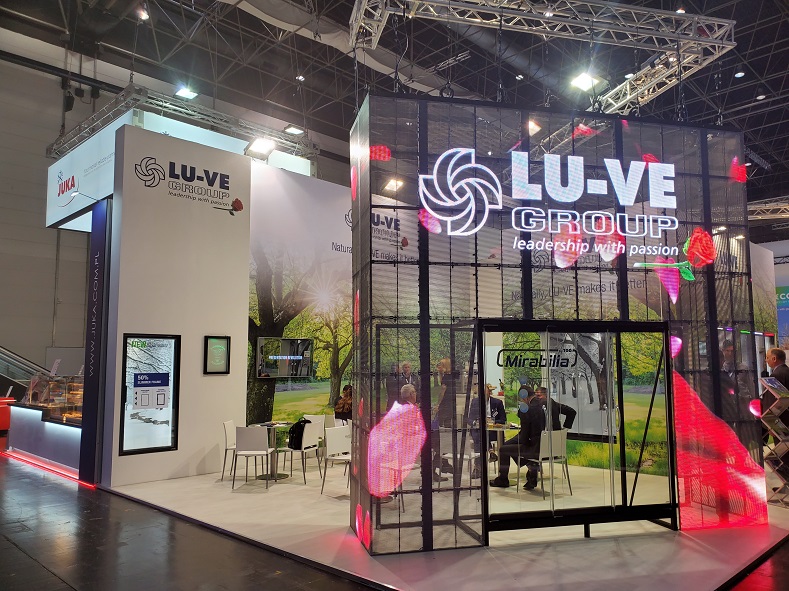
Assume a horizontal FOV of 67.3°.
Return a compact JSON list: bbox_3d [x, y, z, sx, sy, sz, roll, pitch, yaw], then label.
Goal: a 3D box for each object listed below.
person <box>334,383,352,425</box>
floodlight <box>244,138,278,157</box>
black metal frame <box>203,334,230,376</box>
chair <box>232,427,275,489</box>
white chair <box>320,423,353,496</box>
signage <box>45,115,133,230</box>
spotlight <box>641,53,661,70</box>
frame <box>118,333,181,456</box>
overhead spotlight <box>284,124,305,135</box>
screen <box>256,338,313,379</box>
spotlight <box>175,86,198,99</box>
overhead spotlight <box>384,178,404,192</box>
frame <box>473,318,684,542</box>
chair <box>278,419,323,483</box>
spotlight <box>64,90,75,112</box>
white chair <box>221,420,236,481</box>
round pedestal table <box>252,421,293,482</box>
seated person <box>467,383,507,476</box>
[{"bbox_3d":[-0.594,1.981,8.982,0.500,1.270,0.750,-2,-6,14],"label":"person"},{"bbox_3d":[-2.234,-2.425,9.838,0.430,0.130,0.330,6,-50,-49],"label":"floodlight"},{"bbox_3d":[-2.663,0.904,8.871,0.425,0.565,0.070,5,-8,-44],"label":"black metal frame"},{"bbox_3d":[-1.802,2.092,7.756,0.450,0.775,0.470,-1,-6,4],"label":"chair"},{"bbox_3d":[-0.572,2.064,7.363,0.520,0.790,0.460,-5,-7,40],"label":"white chair"},{"bbox_3d":[-4.981,-1.910,9.578,3.726,1.132,0.160,-6,-8,44],"label":"signage"},{"bbox_3d":[3.242,-2.963,7.500,0.160,0.130,0.270,1,-6,-15],"label":"spotlight"},{"bbox_3d":[-3.330,1.339,8.107,0.791,1.600,0.090,5,-8,-44],"label":"frame"},{"bbox_3d":[-1.869,-3.116,11.103,0.260,0.100,0.330,-5,-7,41],"label":"overhead spotlight"},{"bbox_3d":[-1.788,1.045,9.848,0.080,0.655,1.160,-5,-7,41],"label":"screen"},{"bbox_3d":[-3.266,-3.164,9.300,0.240,0.140,0.310,-6,-8,44],"label":"spotlight"},{"bbox_3d":[0.000,-2.120,11.466,0.310,0.180,0.250,5,-8,-44],"label":"overhead spotlight"},{"bbox_3d":[1.743,1.259,5.730,1.947,2.004,0.300,1,-6,-13],"label":"frame"},{"bbox_3d":[-1.283,2.145,8.161,0.520,0.790,0.460,-3,-6,23],"label":"chair"},{"bbox_3d":[-5.761,-3.439,10.500,0.140,0.340,0.140,-6,-8,44],"label":"spotlight"},{"bbox_3d":[-2.094,2.141,8.234,0.470,0.775,0.450,0,-6,-4],"label":"white chair"},{"bbox_3d":[-1.709,2.201,8.410,0.690,0.730,0.690,0,-6,0],"label":"round pedestal table"},{"bbox_3d":[1.344,1.930,8.600,0.560,1.280,0.850,-1,-6,5],"label":"seated person"}]

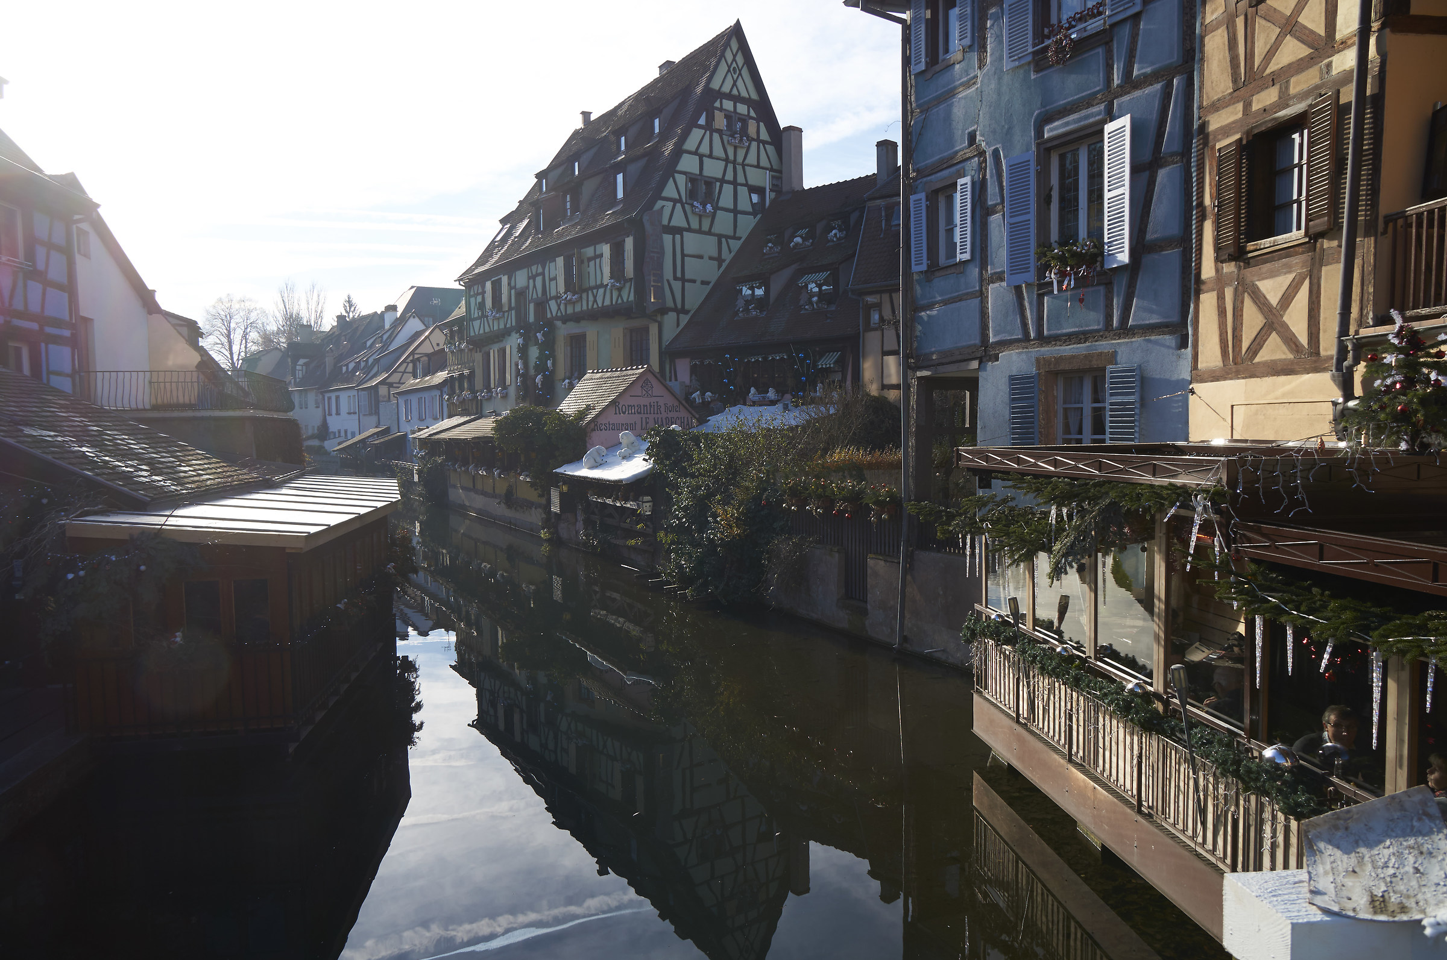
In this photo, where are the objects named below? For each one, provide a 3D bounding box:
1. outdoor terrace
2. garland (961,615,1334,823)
[{"bbox_3d":[-15.191,-2.421,27.369,4.400,1.030,6.300,-2,3,-13],"label":"outdoor terrace"},{"bbox_3d":[3.283,1.847,8.926,0.316,0.387,5.886,-1,3,-6],"label":"garland"}]

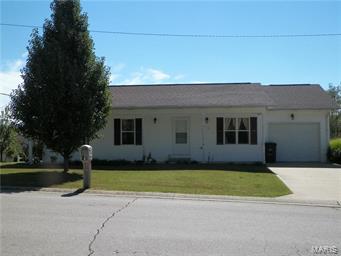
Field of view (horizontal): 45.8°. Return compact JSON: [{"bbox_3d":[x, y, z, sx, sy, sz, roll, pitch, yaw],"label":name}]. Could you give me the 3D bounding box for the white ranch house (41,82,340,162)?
[{"bbox_3d":[1.120,-0.410,25.350,16.000,4.750,8.300,0,-2,7],"label":"white ranch house"}]

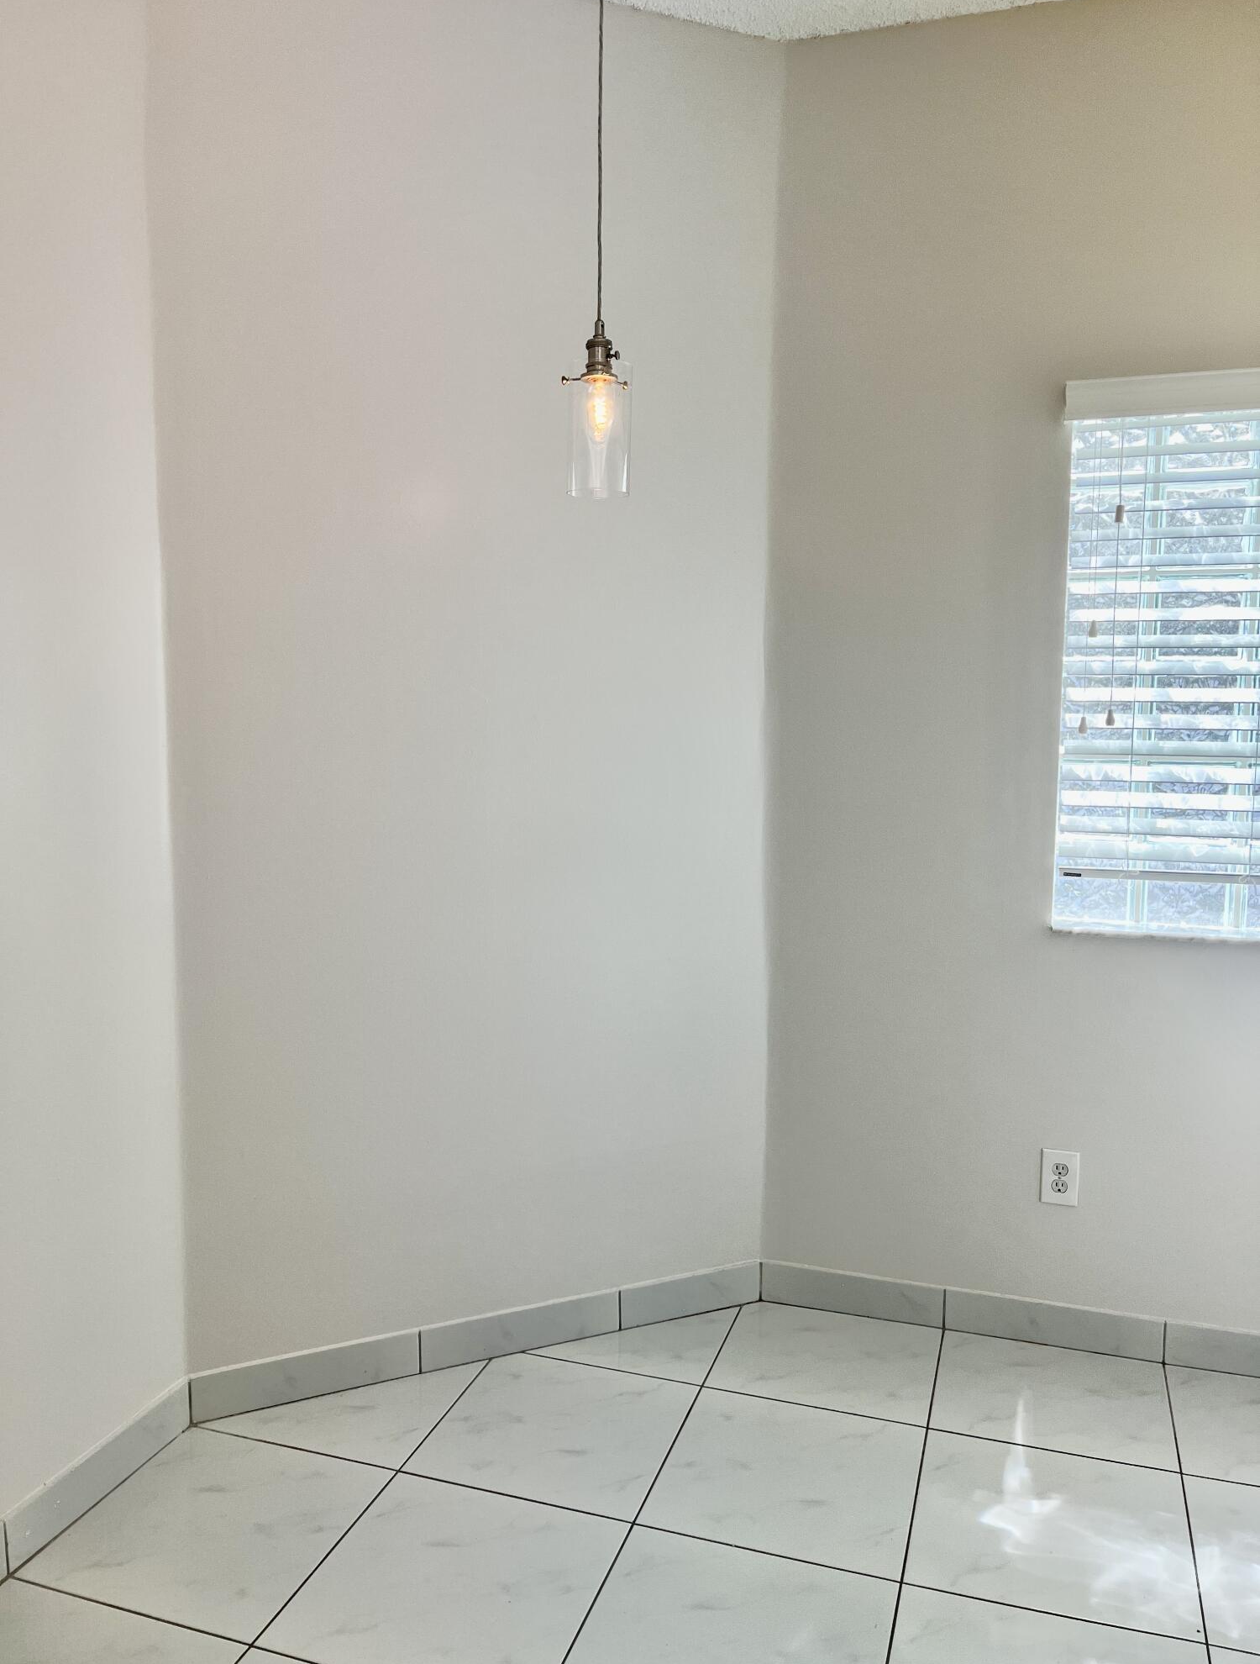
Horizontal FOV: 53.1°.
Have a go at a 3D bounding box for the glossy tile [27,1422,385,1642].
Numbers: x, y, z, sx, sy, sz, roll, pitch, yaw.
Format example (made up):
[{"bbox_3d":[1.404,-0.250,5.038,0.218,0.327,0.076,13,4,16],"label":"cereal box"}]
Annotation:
[{"bbox_3d":[-0.715,1.201,2.190,0.453,0.011,0.453,2,6,18],"label":"glossy tile"}]

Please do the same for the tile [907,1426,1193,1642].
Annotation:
[{"bbox_3d":[0.730,1.206,2.193,0.453,0.011,0.453,2,6,18],"label":"tile"}]

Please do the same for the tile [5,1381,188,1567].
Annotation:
[{"bbox_3d":[-0.940,1.138,2.262,0.011,0.097,0.451,2,6,18],"label":"tile"}]

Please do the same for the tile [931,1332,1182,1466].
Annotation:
[{"bbox_3d":[0.866,1.163,2.600,0.453,0.011,0.400,2,6,18],"label":"tile"}]

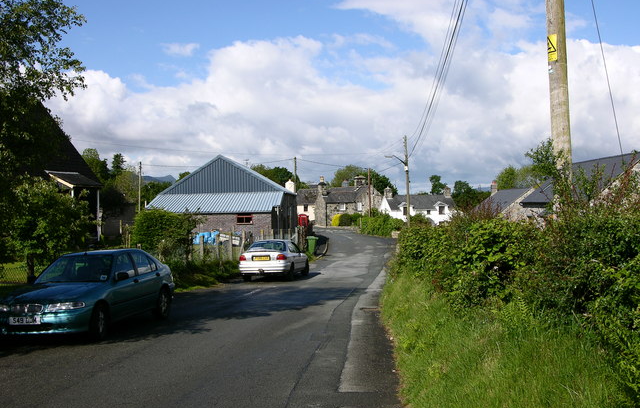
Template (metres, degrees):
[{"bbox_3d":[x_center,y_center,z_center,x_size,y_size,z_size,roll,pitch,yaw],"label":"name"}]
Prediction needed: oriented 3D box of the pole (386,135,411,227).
[{"bbox_3d":[6.050,-1.352,50.000,1.800,7.900,0.350,-2,-2,0],"label":"pole"}]

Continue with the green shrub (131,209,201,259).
[{"bbox_3d":[-5.693,1.242,24.000,2.700,2.300,2.400,-1,-2,-10],"label":"green shrub"}]

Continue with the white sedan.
[{"bbox_3d":[-1.553,2.032,24.017,1.750,1.420,4.480,-2,-3,11],"label":"white sedan"}]

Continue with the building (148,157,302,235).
[{"bbox_3d":[-6.570,-0.180,43.700,8.800,6.400,9.400,-2,-2,9],"label":"building"}]

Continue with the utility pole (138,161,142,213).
[{"bbox_3d":[-18.030,-0.151,65.000,0.280,8.100,0.280,-2,-2,0],"label":"utility pole"}]

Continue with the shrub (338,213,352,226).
[{"bbox_3d":[3.536,2.176,88.000,2.000,1.950,1.900,-2,-2,0],"label":"shrub"}]

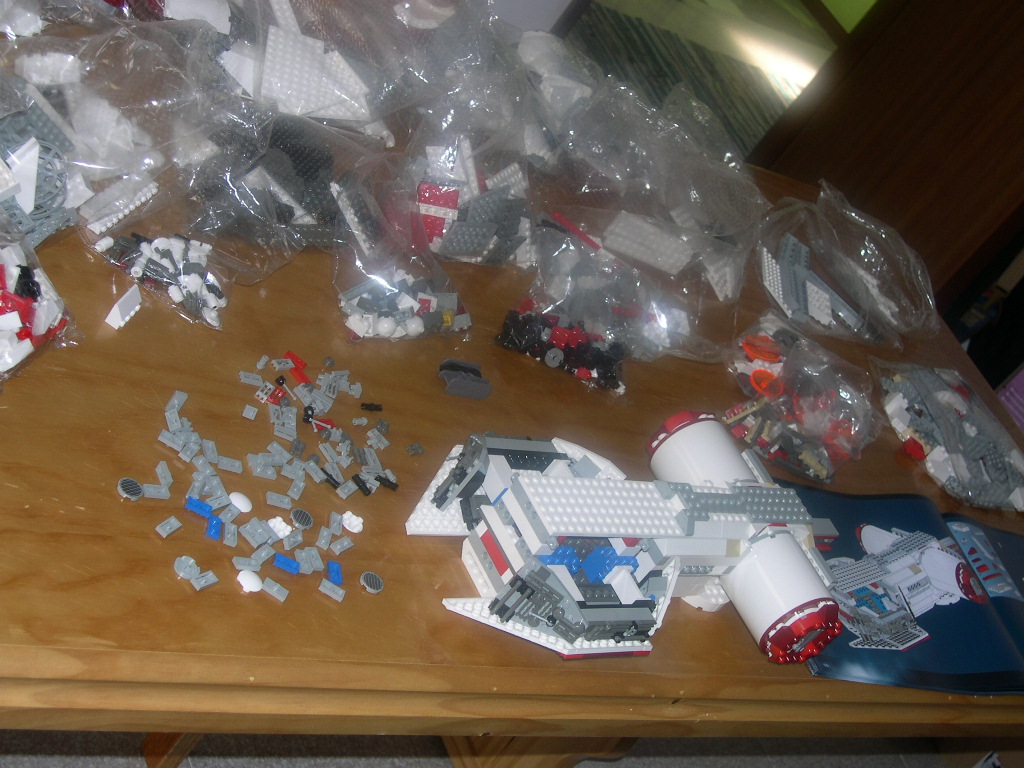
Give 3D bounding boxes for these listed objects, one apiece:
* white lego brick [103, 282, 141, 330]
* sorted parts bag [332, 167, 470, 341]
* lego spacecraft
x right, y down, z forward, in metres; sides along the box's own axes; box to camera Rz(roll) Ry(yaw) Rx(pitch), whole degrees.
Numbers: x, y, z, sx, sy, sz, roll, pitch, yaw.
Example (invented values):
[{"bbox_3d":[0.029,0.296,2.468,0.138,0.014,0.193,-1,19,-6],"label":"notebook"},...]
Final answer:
[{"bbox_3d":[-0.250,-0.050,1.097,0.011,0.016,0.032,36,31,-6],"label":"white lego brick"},{"bbox_3d":[-0.087,-0.104,1.308,0.120,0.054,0.170,-1,49,-48],"label":"sorted parts bag"},{"bbox_3d":[0.100,0.110,1.192,0.392,0.095,0.198,6,44,-43],"label":"lego spacecraft"}]

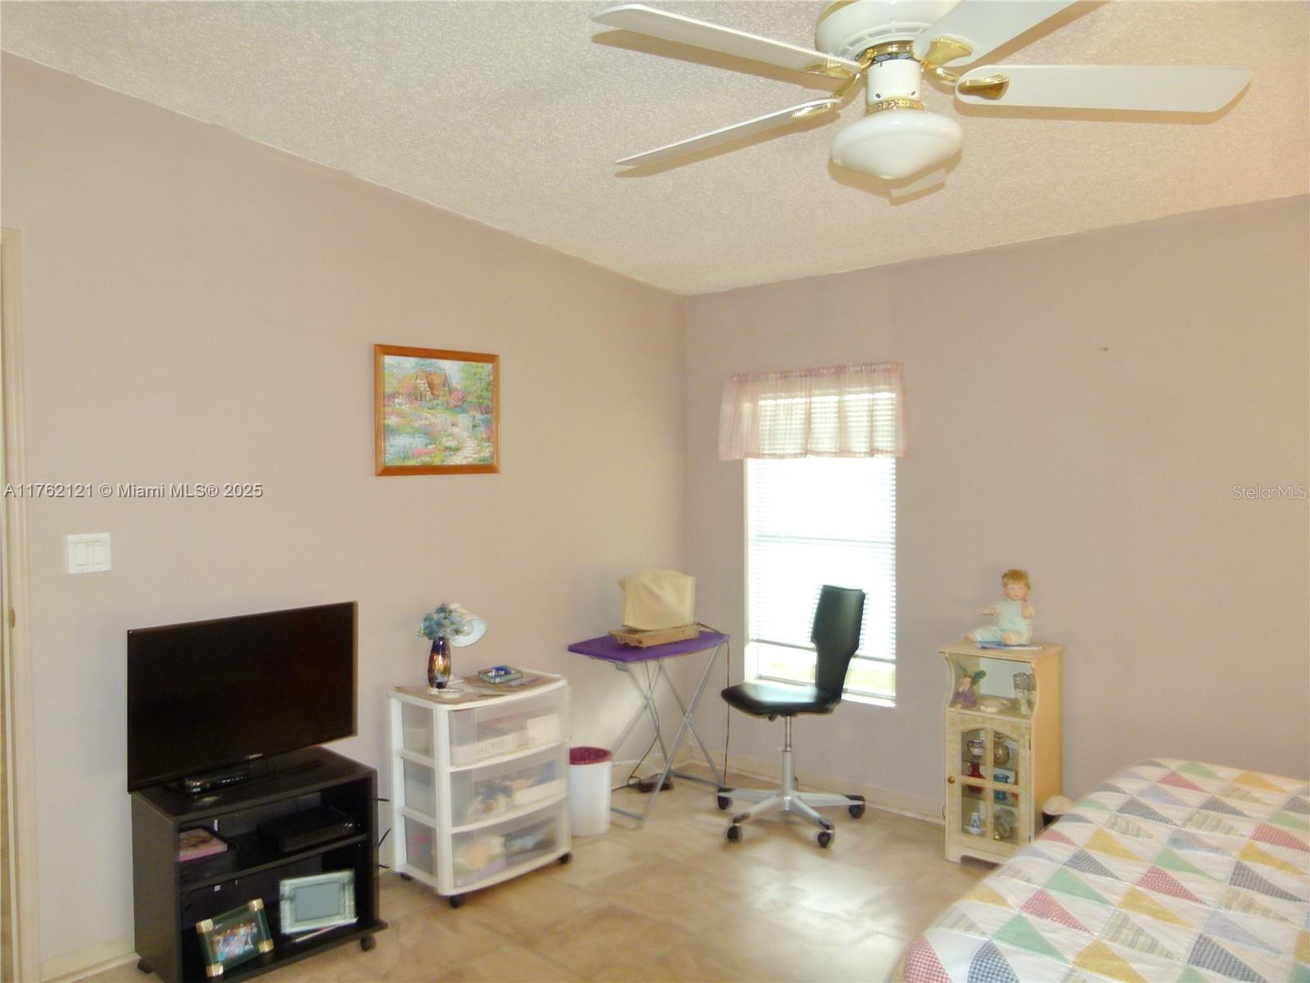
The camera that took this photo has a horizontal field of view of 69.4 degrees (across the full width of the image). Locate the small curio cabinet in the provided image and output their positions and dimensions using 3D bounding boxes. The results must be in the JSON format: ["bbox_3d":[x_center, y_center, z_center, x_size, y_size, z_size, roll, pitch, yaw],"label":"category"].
[{"bbox_3d":[1.304,0.977,3.535,0.340,0.805,0.333,1,2,40],"label":"small curio cabinet"}]

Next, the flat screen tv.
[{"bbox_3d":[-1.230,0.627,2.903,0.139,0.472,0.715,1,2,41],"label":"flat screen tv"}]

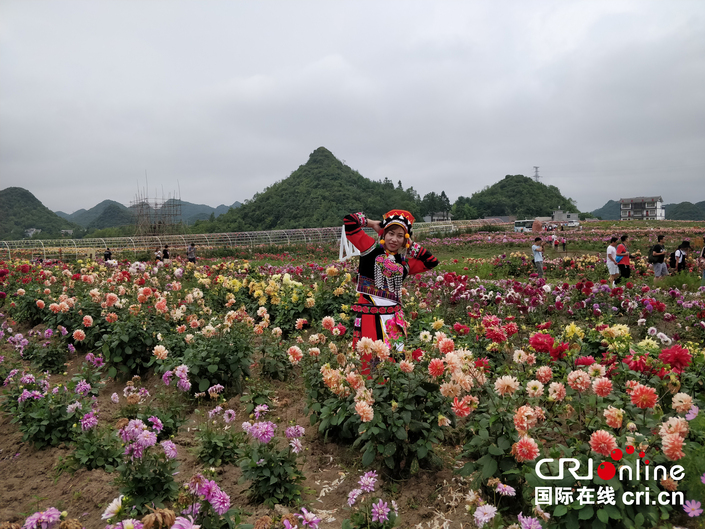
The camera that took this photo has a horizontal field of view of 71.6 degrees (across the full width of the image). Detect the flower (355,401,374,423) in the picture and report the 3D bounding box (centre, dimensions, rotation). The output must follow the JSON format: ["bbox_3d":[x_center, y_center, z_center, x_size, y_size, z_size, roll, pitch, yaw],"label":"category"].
[{"bbox_3d":[0.073,0.860,2.850,0.111,0.122,0.095,-1,3,-18],"label":"flower"}]

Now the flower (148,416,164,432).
[{"bbox_3d":[-1.082,0.884,2.700,0.090,0.090,0.060,-3,-16,-37],"label":"flower"}]

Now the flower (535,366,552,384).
[{"bbox_3d":[1.074,0.624,2.750,0.101,0.101,0.081,0,3,6],"label":"flower"}]

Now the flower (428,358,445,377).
[{"bbox_3d":[0.541,0.664,3.150,0.108,0.112,0.075,0,0,-6],"label":"flower"}]

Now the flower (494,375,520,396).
[{"bbox_3d":[0.808,0.634,2.550,0.130,0.110,0.095,1,3,18],"label":"flower"}]

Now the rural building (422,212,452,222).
[{"bbox_3d":[26.079,-14.113,150.000,9.200,4.200,7.000,0,3,6],"label":"rural building"}]

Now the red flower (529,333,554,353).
[{"bbox_3d":[1.256,0.519,3.250,0.173,0.133,0.132,0,3,0],"label":"red flower"}]

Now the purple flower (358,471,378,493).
[{"bbox_3d":[0.077,1.043,2.350,0.096,0.106,0.085,0,4,2],"label":"purple flower"}]

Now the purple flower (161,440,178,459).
[{"bbox_3d":[-0.989,1.004,2.650,0.075,0.100,0.087,2,3,29],"label":"purple flower"}]

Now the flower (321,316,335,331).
[{"bbox_3d":[-0.201,0.493,4.100,0.109,0.113,0.085,0,3,-3],"label":"flower"}]

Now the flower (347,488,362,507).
[{"bbox_3d":[0.009,1.025,2.150,0.050,0.085,0.085,22,-8,-32],"label":"flower"}]

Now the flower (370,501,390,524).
[{"bbox_3d":[0.120,1.065,2.100,0.090,0.098,0.050,0,-9,-2],"label":"flower"}]

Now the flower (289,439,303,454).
[{"bbox_3d":[-0.300,0.968,2.600,0.085,0.088,0.055,-2,-5,-28],"label":"flower"}]

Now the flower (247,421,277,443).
[{"bbox_3d":[-0.493,0.905,2.650,0.163,0.119,0.114,-1,4,-11],"label":"flower"}]

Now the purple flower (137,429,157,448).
[{"bbox_3d":[-1.117,0.943,2.650,0.108,0.108,0.081,-2,4,-23],"label":"purple flower"}]

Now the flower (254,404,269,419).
[{"bbox_3d":[-0.557,0.904,3.000,0.089,0.089,0.075,-1,3,-11],"label":"flower"}]

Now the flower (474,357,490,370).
[{"bbox_3d":[0.877,0.668,3.300,0.110,0.090,0.095,1,-12,13],"label":"flower"}]

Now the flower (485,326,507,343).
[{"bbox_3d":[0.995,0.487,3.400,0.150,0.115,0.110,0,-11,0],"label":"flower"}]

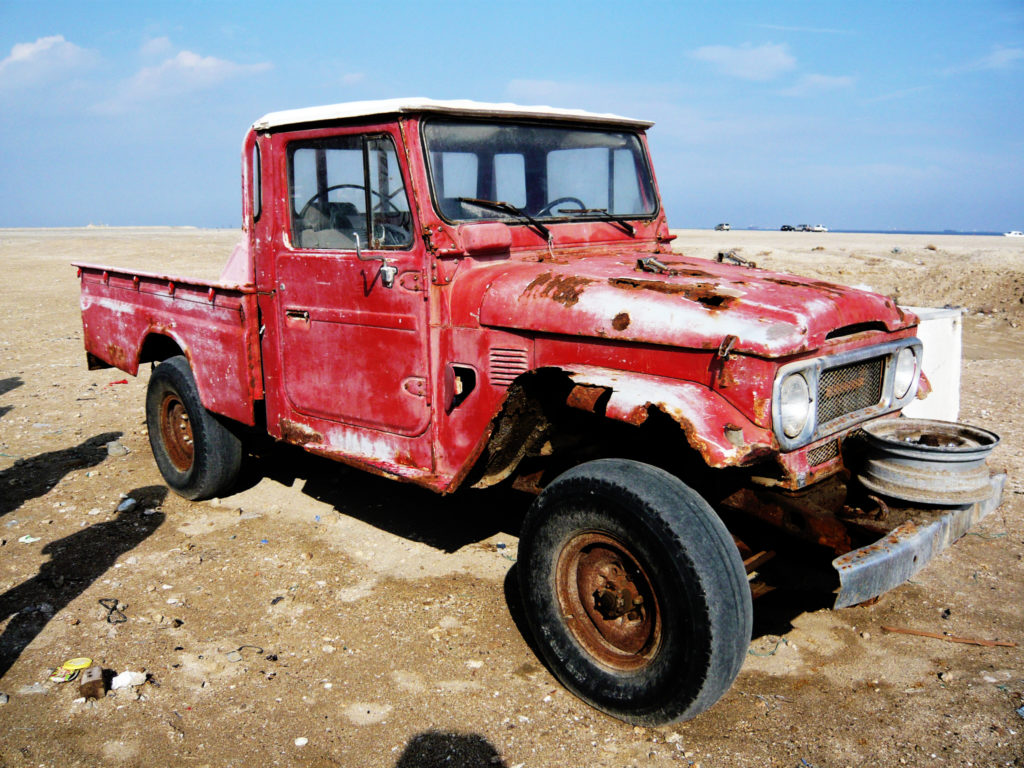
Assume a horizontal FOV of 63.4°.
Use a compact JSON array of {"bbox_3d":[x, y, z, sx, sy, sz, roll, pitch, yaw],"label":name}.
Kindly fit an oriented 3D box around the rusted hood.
[{"bbox_3d":[0.734,-0.322,3.008,1.150,0.260,1.240,10,15,43],"label":"rusted hood"}]

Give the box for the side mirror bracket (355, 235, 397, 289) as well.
[{"bbox_3d":[-0.483,-0.434,2.917,0.145,0.200,0.070,-11,15,-42],"label":"side mirror bracket"}]

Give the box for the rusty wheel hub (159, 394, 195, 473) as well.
[{"bbox_3d":[-1.804,0.261,4.588,0.435,0.435,0.140,10,15,43],"label":"rusty wheel hub"}]

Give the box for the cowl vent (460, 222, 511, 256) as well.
[{"bbox_3d":[-0.090,-0.529,2.997,0.090,0.115,0.190,10,15,43],"label":"cowl vent"}]

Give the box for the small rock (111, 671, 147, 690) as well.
[{"bbox_3d":[-1.291,0.998,2.789,0.100,0.045,0.065,0,11,0],"label":"small rock"}]

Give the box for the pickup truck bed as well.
[{"bbox_3d":[-1.374,-0.372,5.092,2.200,0.660,1.660,12,16,43],"label":"pickup truck bed"}]

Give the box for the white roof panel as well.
[{"bbox_3d":[-0.228,-1.182,3.729,1.120,0.125,1.500,10,17,43],"label":"white roof panel"}]

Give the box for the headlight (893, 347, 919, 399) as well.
[{"bbox_3d":[1.409,-0.045,3.016,0.090,0.185,0.185,10,15,43],"label":"headlight"}]

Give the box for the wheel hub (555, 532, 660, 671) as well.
[{"bbox_3d":[0.325,0.662,2.580,0.140,0.435,0.435,-9,14,-41],"label":"wheel hub"}]

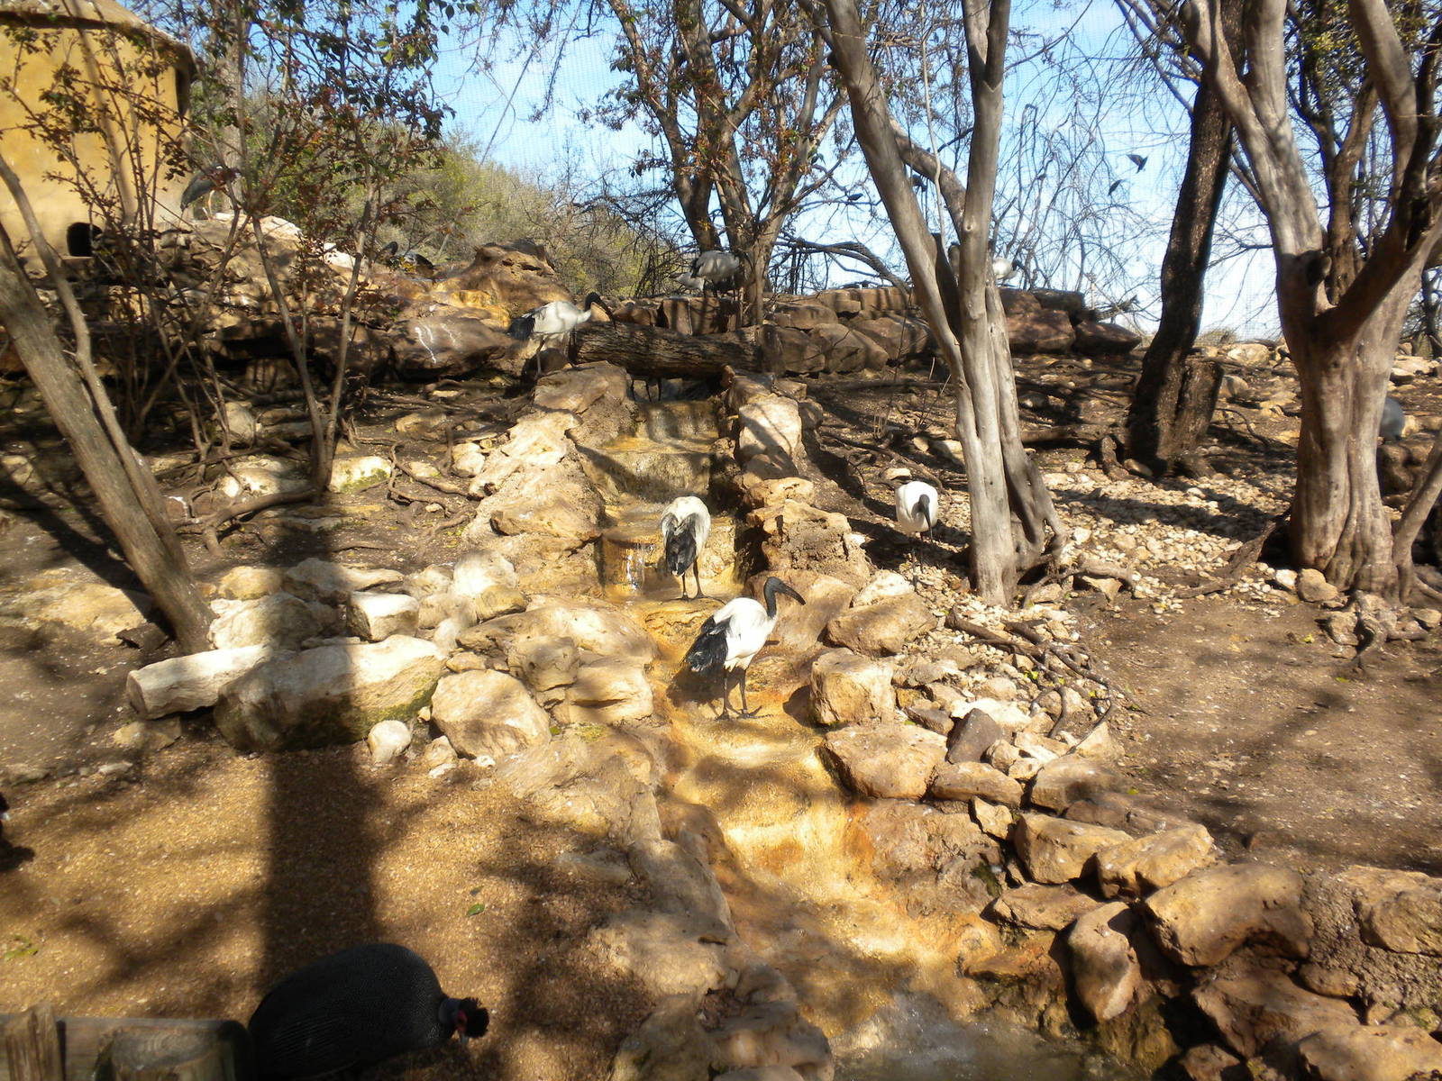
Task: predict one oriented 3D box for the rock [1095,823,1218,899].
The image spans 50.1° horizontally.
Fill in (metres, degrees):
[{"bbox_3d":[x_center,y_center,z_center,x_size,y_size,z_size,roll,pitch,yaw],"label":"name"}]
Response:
[{"bbox_3d":[1.355,0.997,4.800,0.351,0.182,0.250,-3,7,-25],"label":"rock"}]

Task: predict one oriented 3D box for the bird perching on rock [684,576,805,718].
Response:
[{"bbox_3d":[0.095,0.428,6.200,0.520,0.560,0.200,-3,7,-30],"label":"bird perching on rock"}]

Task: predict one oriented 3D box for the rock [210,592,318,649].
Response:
[{"bbox_3d":[-1.954,0.347,6.600,0.460,0.250,0.340,-2,6,-17],"label":"rock"}]

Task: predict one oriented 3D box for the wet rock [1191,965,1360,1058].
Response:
[{"bbox_3d":[1.383,1.178,3.850,0.390,0.180,0.280,1,6,5],"label":"wet rock"}]

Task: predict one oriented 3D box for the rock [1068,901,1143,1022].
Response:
[{"bbox_3d":[1.096,1.200,4.400,0.175,0.302,0.270,0,6,0],"label":"rock"}]

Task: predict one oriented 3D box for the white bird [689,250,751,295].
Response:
[{"bbox_3d":[-0.008,-1.903,11.000,0.440,0.330,0.200,0,8,0],"label":"white bird"}]

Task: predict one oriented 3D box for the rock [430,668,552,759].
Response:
[{"bbox_3d":[-0.923,0.695,6.200,0.449,0.331,0.380,1,6,10],"label":"rock"}]

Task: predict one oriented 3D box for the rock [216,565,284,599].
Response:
[{"bbox_3d":[-2.378,0.210,7.800,0.302,0.162,0.270,0,6,0],"label":"rock"}]

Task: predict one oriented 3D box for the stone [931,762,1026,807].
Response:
[{"bbox_3d":[0.830,0.791,5.000,0.290,0.110,0.170,2,6,20],"label":"stone"}]

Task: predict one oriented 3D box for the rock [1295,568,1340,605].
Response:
[{"bbox_3d":[2.440,0.186,6.300,0.157,0.143,0.126,0,7,0],"label":"rock"}]

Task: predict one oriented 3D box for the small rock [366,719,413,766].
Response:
[{"bbox_3d":[-1.112,0.674,5.170,0.141,0.150,0.127,0,7,0],"label":"small rock"}]

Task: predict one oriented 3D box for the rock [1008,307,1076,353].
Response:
[{"bbox_3d":[2.292,-1.523,11.200,0.560,0.330,0.420,1,6,11],"label":"rock"}]

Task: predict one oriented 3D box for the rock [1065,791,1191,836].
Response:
[{"bbox_3d":[1.371,0.920,5.200,0.403,0.097,0.240,2,6,20],"label":"rock"}]

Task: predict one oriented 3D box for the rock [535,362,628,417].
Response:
[{"bbox_3d":[-0.714,-0.780,7.900,0.480,0.268,0.384,-2,7,-15],"label":"rock"}]

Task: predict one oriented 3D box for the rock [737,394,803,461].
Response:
[{"bbox_3d":[0.277,-0.639,8.700,0.350,0.350,0.360,0,6,2],"label":"rock"}]

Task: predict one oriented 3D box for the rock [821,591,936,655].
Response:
[{"bbox_3d":[0.608,0.320,5.900,0.407,0.221,0.265,-3,8,-22],"label":"rock"}]

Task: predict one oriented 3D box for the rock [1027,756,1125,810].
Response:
[{"bbox_3d":[1.118,0.764,4.850,0.290,0.135,0.210,1,6,13],"label":"rock"}]

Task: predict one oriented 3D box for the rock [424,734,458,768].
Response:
[{"bbox_3d":[-0.939,0.706,5.150,0.111,0.105,0.094,-1,7,-10],"label":"rock"}]

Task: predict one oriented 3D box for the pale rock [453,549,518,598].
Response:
[{"bbox_3d":[-1.020,0.145,6.700,0.280,0.175,0.230,0,8,0],"label":"pale rock"}]

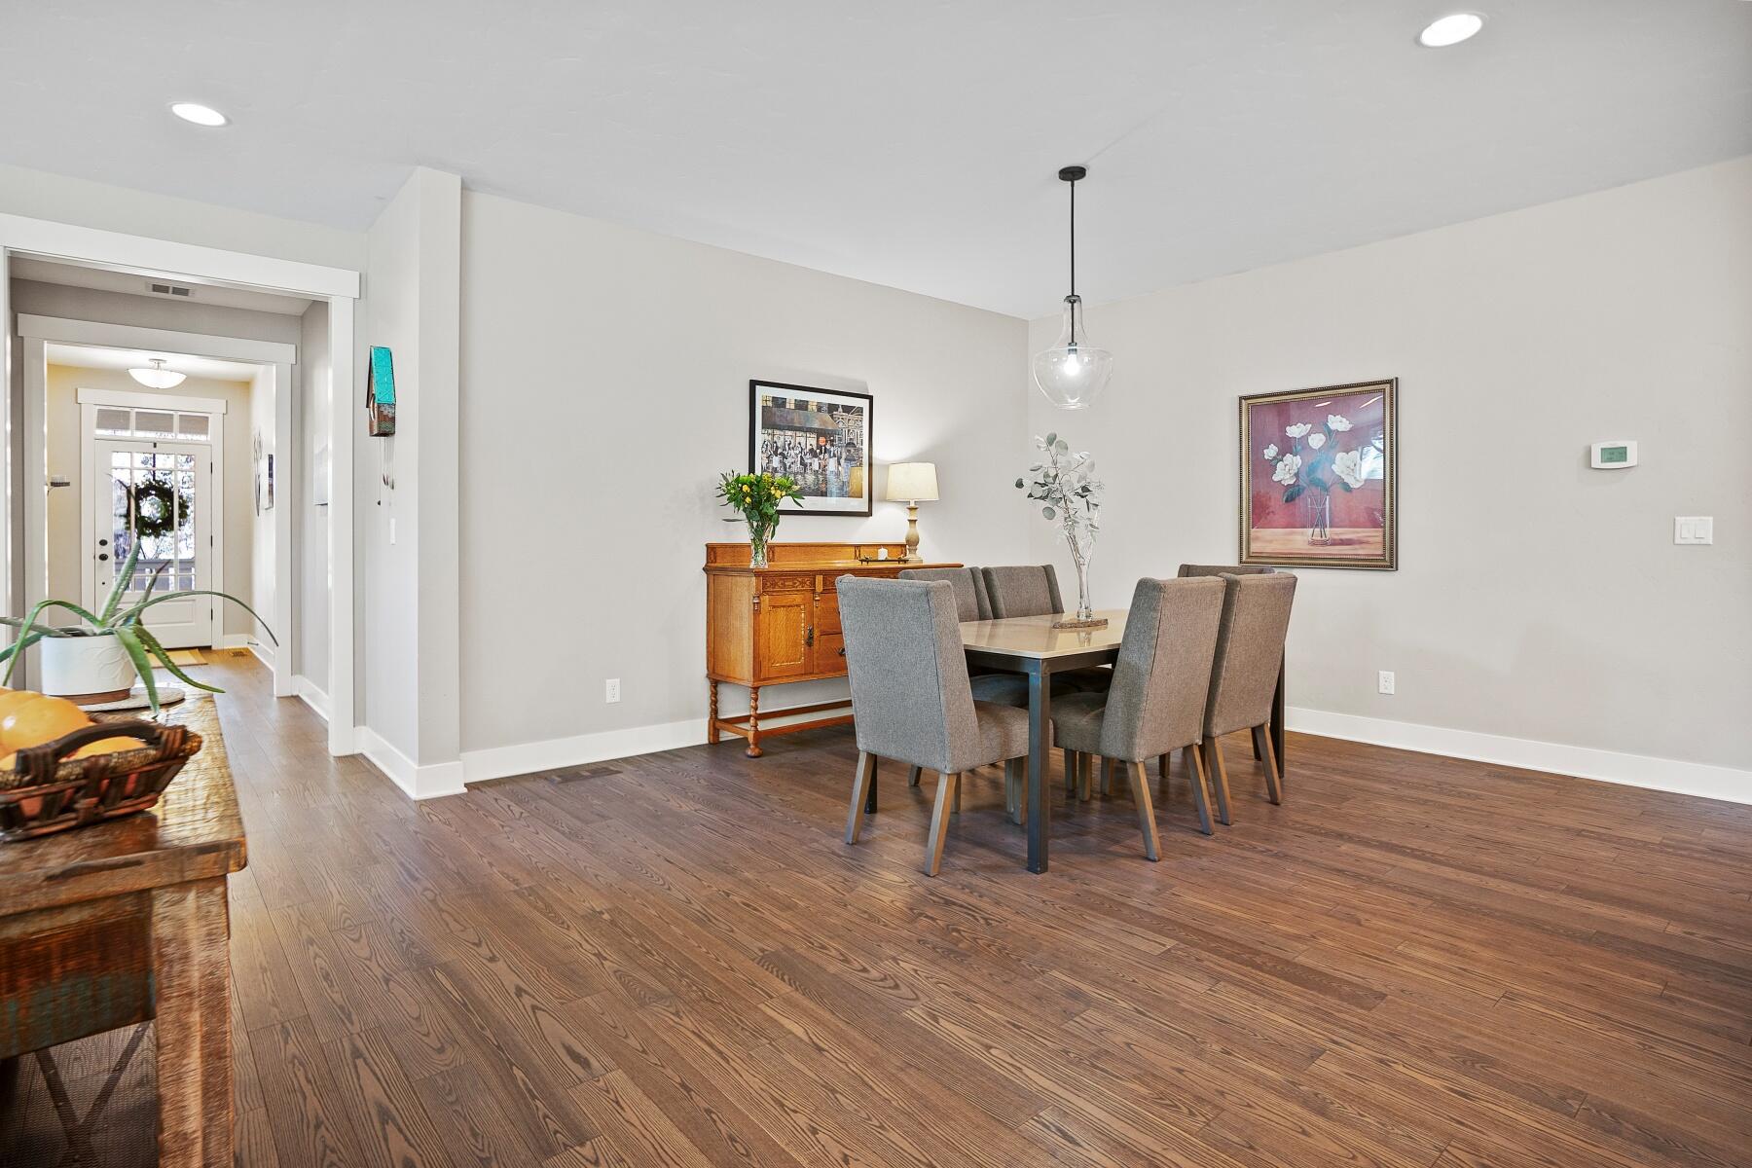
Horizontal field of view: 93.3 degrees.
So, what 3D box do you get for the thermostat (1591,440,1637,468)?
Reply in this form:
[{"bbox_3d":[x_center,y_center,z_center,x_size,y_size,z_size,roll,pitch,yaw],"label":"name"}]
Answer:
[{"bbox_3d":[3.363,-0.589,3.767,0.030,0.118,0.152,-2,3,-42],"label":"thermostat"}]

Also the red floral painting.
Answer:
[{"bbox_3d":[2.482,-0.592,4.670,0.040,1.020,0.830,-2,3,-42],"label":"red floral painting"}]

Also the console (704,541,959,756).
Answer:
[{"bbox_3d":[-0.190,0.329,4.983,1.570,1.140,0.450,-2,4,-38],"label":"console"}]

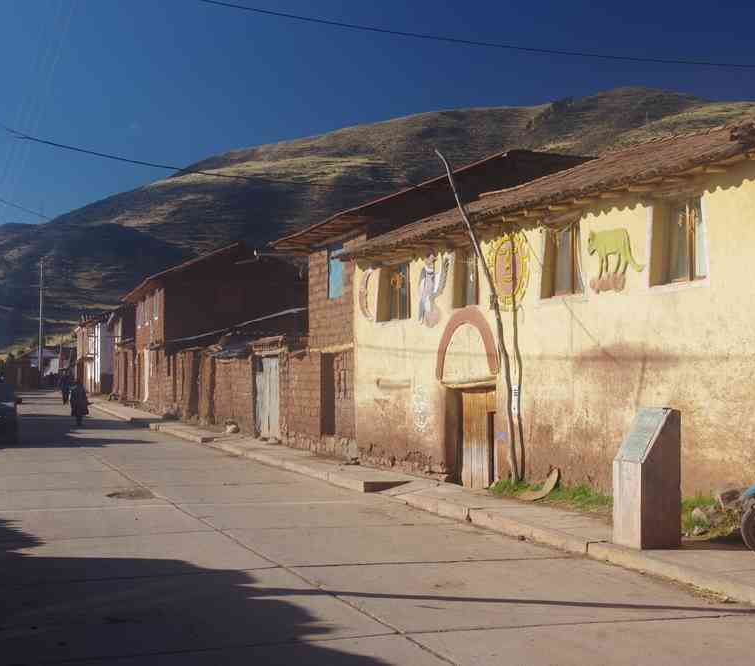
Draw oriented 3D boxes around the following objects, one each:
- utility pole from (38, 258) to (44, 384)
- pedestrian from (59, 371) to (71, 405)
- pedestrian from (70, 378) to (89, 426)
[{"bbox_3d":[-27.130,-0.887,103.072,0.350,10.250,0.350,1,-2,-18],"label":"utility pole"},{"bbox_3d":[-15.939,2.800,64.945,0.520,1.680,0.360,1,-2,-18],"label":"pedestrian"},{"bbox_3d":[-9.892,2.308,42.250,0.560,1.580,0.450,1,-2,-18],"label":"pedestrian"}]

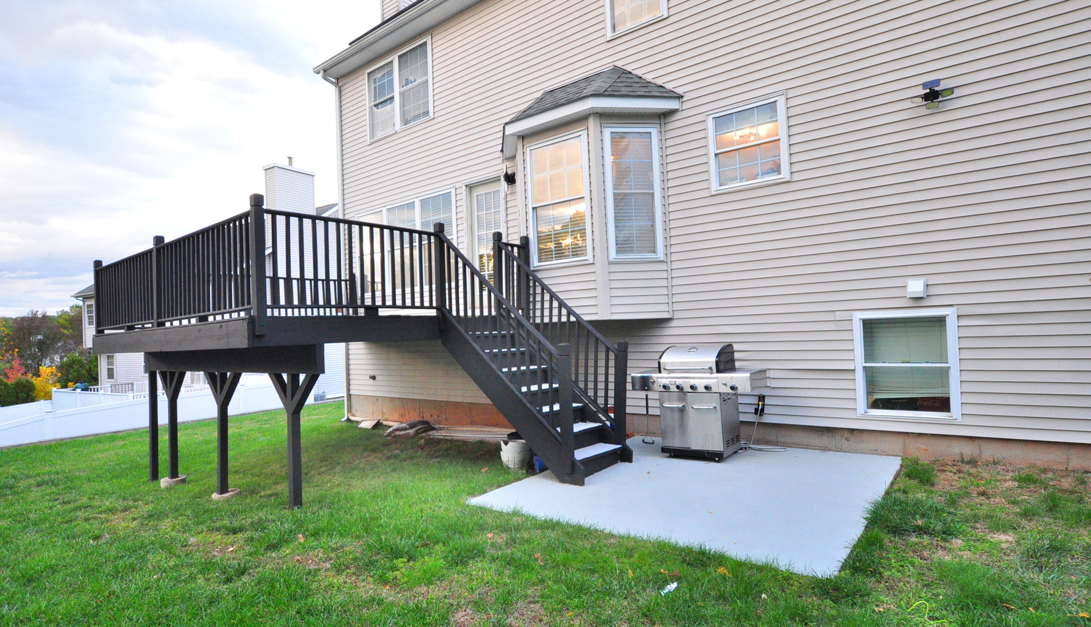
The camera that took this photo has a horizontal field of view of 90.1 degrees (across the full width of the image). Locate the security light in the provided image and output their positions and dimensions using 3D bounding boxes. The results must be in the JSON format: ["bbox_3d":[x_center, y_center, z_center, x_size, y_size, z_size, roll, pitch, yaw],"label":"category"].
[{"bbox_3d":[3.593,-2.029,5.070,0.335,0.275,0.200,-4,-2,37],"label":"security light"}]

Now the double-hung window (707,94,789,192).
[{"bbox_3d":[2.290,-1.917,6.197,0.860,0.950,0.100,-4,-2,37],"label":"double-hung window"}]

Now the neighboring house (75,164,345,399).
[{"bbox_3d":[-15.854,-0.747,29.487,14.900,10.400,11.000,-3,-2,31],"label":"neighboring house"}]

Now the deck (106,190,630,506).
[{"bbox_3d":[-2.134,0.515,6.814,6.200,2.800,4.250,-4,-2,38],"label":"deck"}]

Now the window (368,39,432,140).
[{"bbox_3d":[-2.695,-4.036,9.982,1.870,1.440,0.100,-4,-2,37],"label":"window"}]

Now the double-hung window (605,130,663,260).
[{"bbox_3d":[1.098,-1.492,6.751,0.685,1.650,0.100,-2,-2,-8],"label":"double-hung window"}]

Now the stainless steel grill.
[{"bbox_3d":[1.634,0.906,5.802,1.290,1.160,0.580,-4,-2,35],"label":"stainless steel grill"}]

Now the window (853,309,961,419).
[{"bbox_3d":[3.489,0.499,5.286,0.845,1.040,0.100,-4,-2,37],"label":"window"}]

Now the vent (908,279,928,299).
[{"bbox_3d":[3.539,-0.236,5.191,0.160,0.170,0.090,-4,-2,37],"label":"vent"}]

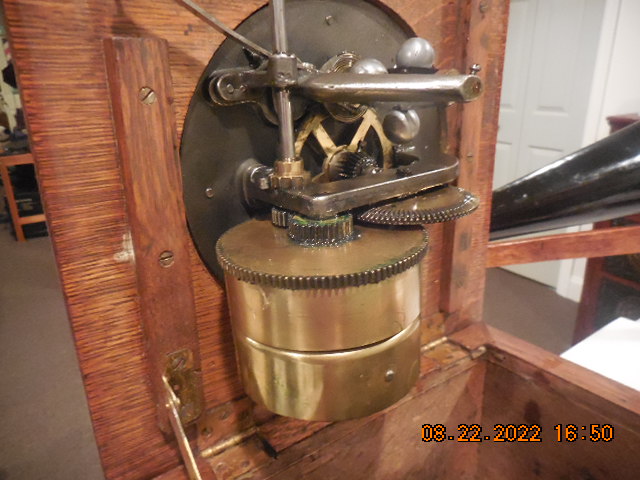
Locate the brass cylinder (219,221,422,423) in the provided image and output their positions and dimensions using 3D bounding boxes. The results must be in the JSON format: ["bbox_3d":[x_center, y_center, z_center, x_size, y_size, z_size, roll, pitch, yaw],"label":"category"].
[{"bbox_3d":[0.003,0.028,0.210,0.090,0.062,0.090,-3,19,0],"label":"brass cylinder"}]

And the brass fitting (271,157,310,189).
[{"bbox_3d":[-0.014,-0.030,0.209,0.018,0.012,0.018,-3,19,0],"label":"brass fitting"}]

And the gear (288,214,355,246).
[{"bbox_3d":[0.001,-0.006,0.198,0.028,0.009,0.028,-3,19,0],"label":"gear"}]

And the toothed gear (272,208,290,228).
[{"bbox_3d":[-0.013,-0.012,0.215,0.019,0.008,0.019,-3,19,0],"label":"toothed gear"}]

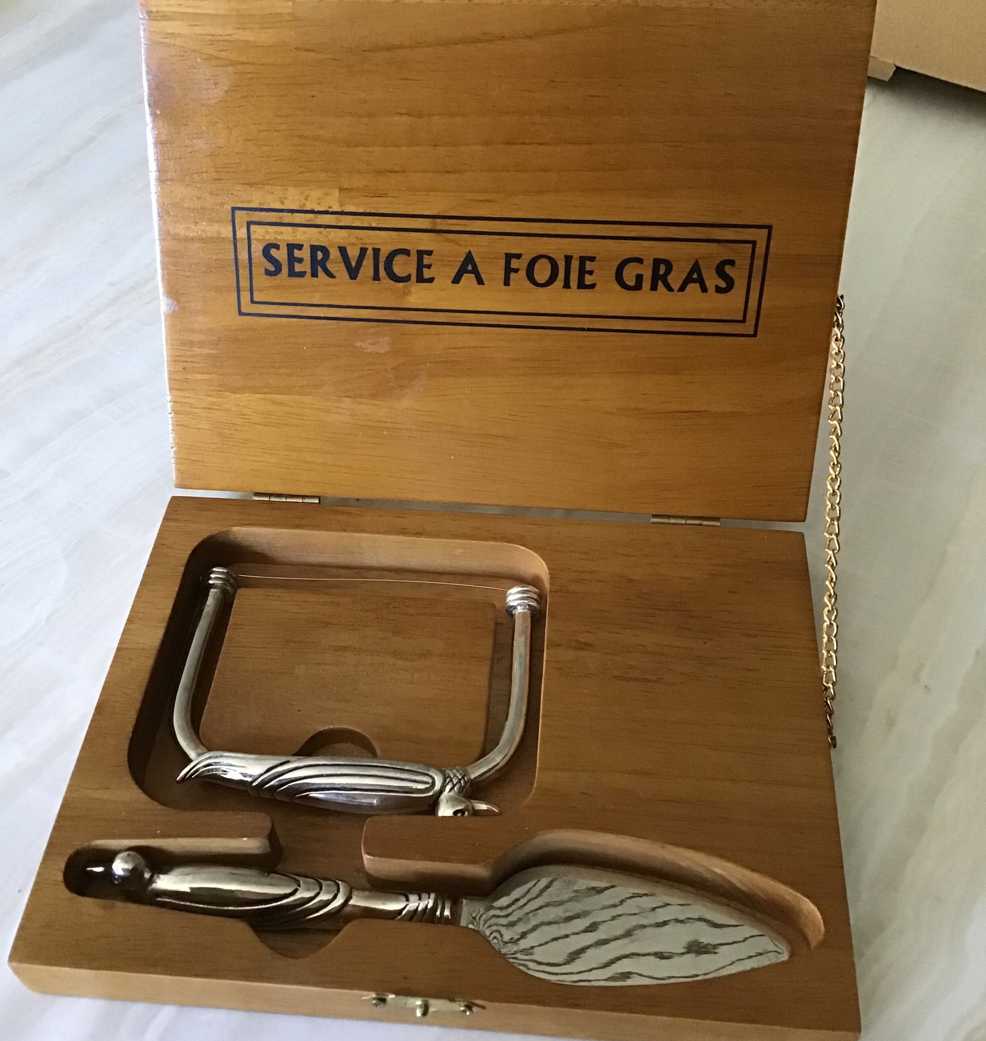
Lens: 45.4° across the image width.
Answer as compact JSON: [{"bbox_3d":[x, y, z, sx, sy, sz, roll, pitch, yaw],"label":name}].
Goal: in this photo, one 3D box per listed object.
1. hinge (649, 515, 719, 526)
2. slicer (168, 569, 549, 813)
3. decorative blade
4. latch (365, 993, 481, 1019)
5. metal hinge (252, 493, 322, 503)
[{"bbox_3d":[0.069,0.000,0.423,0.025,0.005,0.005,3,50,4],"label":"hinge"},{"bbox_3d":[-0.045,0.055,0.392,0.118,0.018,0.097,3,50,4],"label":"slicer"},{"bbox_3d":[0.038,0.118,0.338,0.095,0.005,0.036,3,50,4],"label":"decorative blade"},{"bbox_3d":[-0.019,0.133,0.318,0.032,0.010,0.005,3,50,4],"label":"latch"},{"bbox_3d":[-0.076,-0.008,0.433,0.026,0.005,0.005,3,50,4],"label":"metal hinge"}]

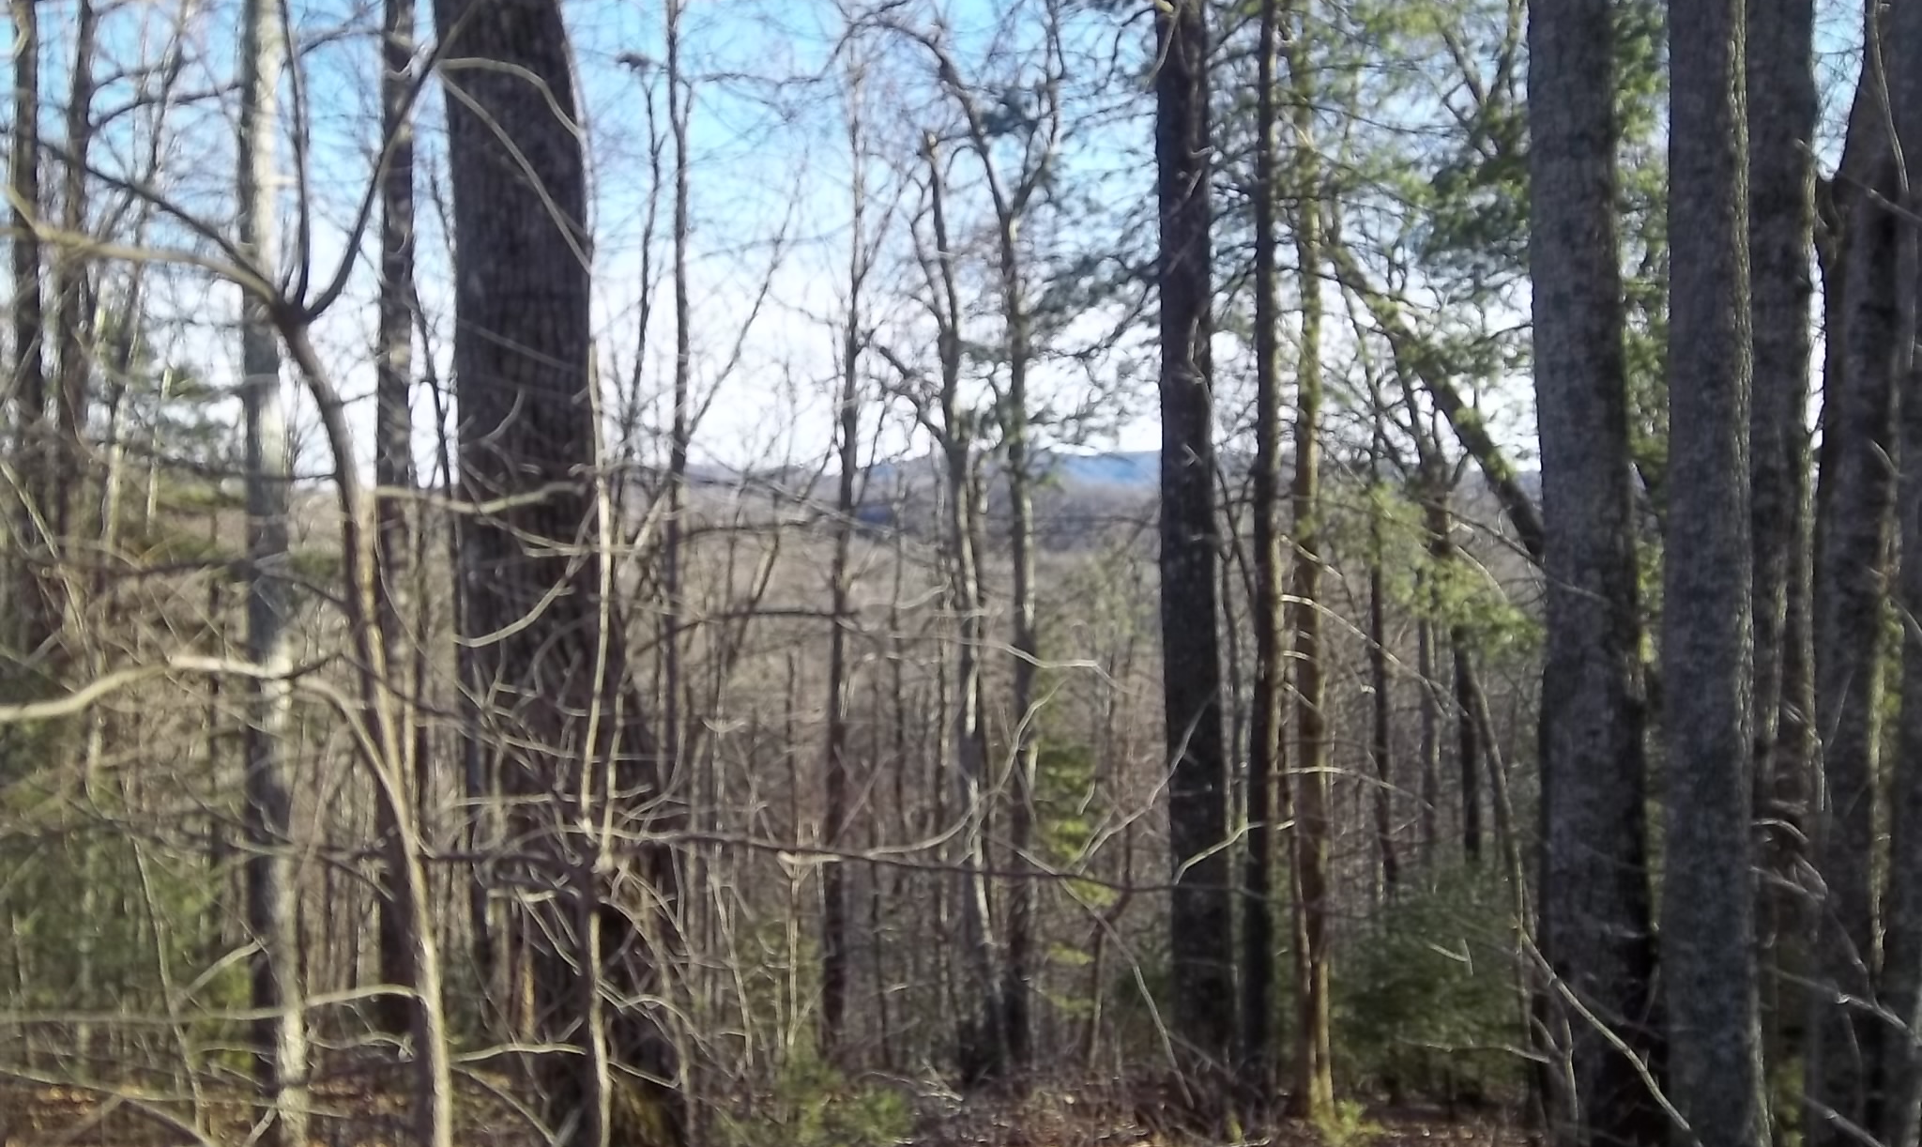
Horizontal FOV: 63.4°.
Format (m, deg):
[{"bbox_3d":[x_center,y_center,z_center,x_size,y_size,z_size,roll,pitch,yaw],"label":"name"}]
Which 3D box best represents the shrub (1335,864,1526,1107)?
[{"bbox_3d":[2.415,2.121,8.000,0.980,1.200,0.920,-1,3,0],"label":"shrub"}]

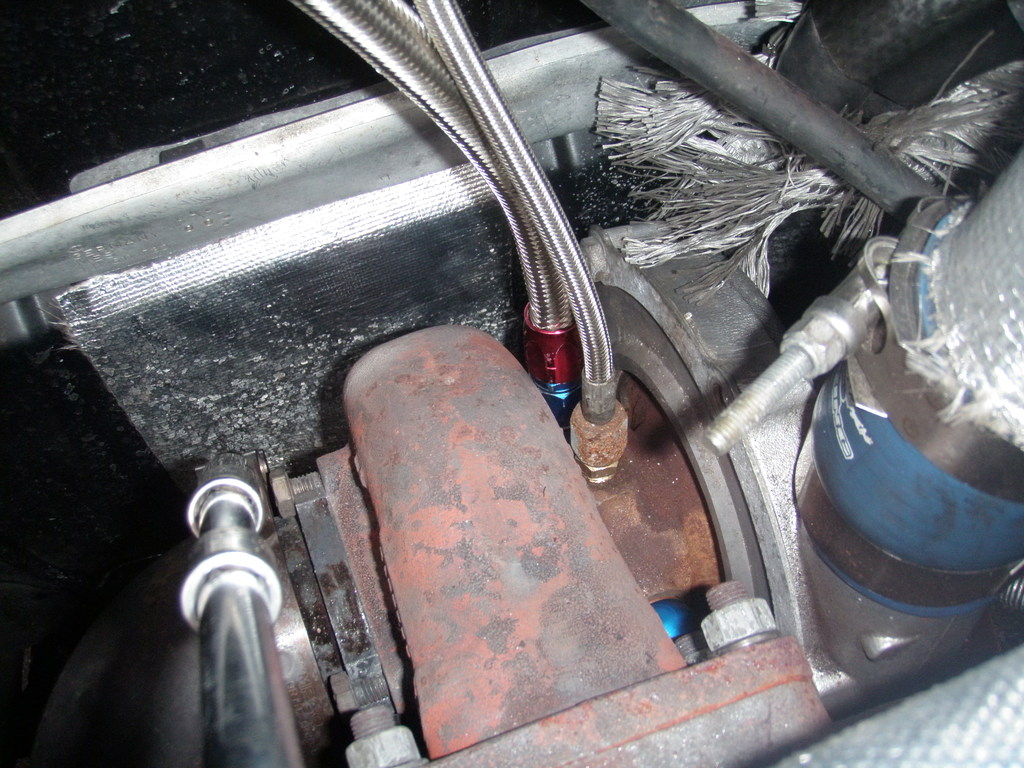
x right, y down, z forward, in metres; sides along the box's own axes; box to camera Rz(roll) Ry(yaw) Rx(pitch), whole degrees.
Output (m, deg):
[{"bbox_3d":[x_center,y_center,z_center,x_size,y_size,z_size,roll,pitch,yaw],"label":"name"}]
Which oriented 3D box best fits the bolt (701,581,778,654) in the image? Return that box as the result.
[{"bbox_3d":[0.056,0.058,0.281,0.018,0.018,0.016,-21,75,6],"label":"bolt"}]

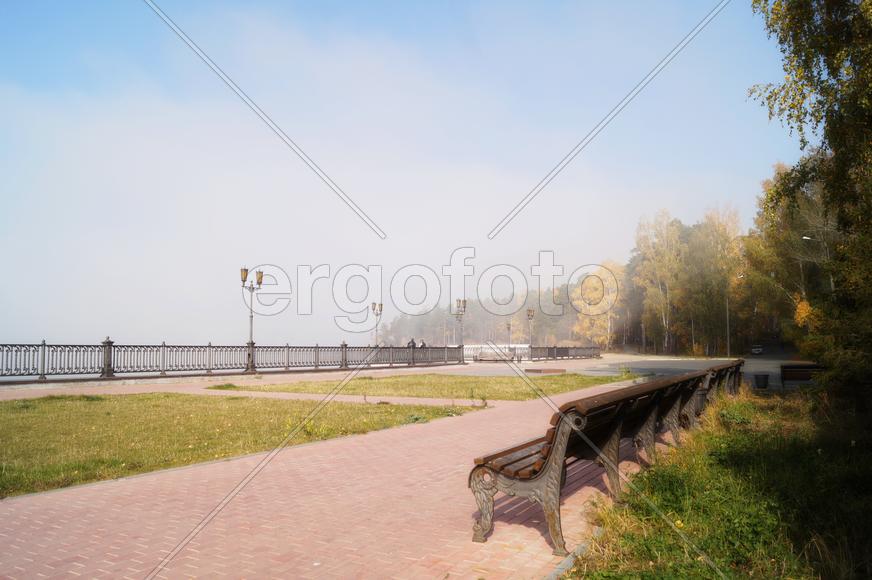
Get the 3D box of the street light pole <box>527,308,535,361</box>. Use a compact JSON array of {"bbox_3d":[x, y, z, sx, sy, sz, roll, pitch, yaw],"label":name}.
[{"bbox_3d":[9.105,4.282,62.724,0.450,4.981,1.150,-3,-6,30],"label":"street light pole"}]

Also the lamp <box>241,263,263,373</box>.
[{"bbox_3d":[-8.128,1.272,28.793,0.450,4.720,1.220,-3,-6,32],"label":"lamp"}]

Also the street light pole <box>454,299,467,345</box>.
[{"bbox_3d":[1.964,3.030,48.431,0.450,4.720,1.220,-3,-6,32],"label":"street light pole"}]

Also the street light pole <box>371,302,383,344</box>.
[{"bbox_3d":[-4.665,3.349,51.993,0.450,4.720,1.220,-3,-6,32],"label":"street light pole"}]

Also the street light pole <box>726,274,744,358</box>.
[{"bbox_3d":[34.338,2.832,75.037,1.800,9.842,0.320,-3,-6,30],"label":"street light pole"}]

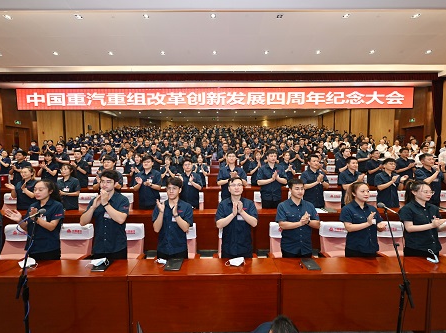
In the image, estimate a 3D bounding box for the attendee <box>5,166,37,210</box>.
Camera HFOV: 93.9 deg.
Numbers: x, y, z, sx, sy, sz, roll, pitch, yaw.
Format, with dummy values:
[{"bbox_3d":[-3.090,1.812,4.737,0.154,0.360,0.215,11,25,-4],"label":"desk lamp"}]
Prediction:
[{"bbox_3d":[-3.779,0.771,4.066,0.500,1.570,0.420,0,4,-2],"label":"attendee"}]

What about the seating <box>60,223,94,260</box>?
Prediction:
[{"bbox_3d":[-2.154,1.338,2.879,0.580,0.970,0.600,-1,5,0],"label":"seating"}]

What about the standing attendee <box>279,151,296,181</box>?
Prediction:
[{"bbox_3d":[1.545,0.465,5.064,0.480,1.640,0.420,-1,5,0],"label":"standing attendee"}]

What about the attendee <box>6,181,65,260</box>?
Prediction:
[{"bbox_3d":[-2.111,0.987,2.445,0.520,1.660,0.480,0,5,5],"label":"attendee"}]

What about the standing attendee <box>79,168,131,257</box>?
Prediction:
[{"bbox_3d":[-1.395,0.947,2.594,0.520,1.780,0.420,0,4,-3],"label":"standing attendee"}]

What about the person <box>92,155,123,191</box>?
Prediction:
[{"bbox_3d":[-2.202,0.675,4.059,0.520,1.750,0.420,-1,4,-6],"label":"person"}]

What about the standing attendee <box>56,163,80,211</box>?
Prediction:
[{"bbox_3d":[-2.976,0.758,4.065,0.460,1.590,0.400,0,4,-2],"label":"standing attendee"}]

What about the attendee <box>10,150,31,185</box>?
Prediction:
[{"bbox_3d":[-5.308,0.464,5.507,0.520,1.690,0.420,-1,4,-4],"label":"attendee"}]

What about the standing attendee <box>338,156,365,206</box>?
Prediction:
[{"bbox_3d":[2.301,0.697,3.768,0.520,1.720,0.450,-1,5,0],"label":"standing attendee"}]

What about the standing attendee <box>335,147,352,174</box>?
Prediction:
[{"bbox_3d":[2.914,0.421,5.118,0.520,1.720,0.450,-1,5,0],"label":"standing attendee"}]

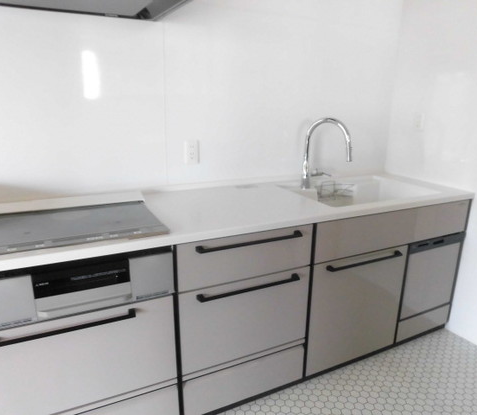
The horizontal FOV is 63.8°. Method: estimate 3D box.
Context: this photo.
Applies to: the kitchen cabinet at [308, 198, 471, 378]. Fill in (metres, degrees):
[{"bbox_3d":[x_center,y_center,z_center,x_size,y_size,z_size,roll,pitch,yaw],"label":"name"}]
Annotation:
[{"bbox_3d":[0.667,0.325,2.257,1.049,0.802,0.604,-7,18,-25],"label":"kitchen cabinet"}]

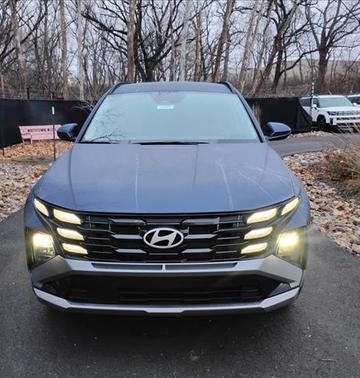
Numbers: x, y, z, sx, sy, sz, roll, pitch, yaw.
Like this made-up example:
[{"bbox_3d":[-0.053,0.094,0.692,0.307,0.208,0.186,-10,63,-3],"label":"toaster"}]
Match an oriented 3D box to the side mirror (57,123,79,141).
[{"bbox_3d":[-0.965,-0.499,3.563,0.240,0.165,0.170,0,12,1],"label":"side mirror"}]

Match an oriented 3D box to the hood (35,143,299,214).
[{"bbox_3d":[-0.073,-0.111,2.654,1.580,0.230,1.180,0,21,1],"label":"hood"}]

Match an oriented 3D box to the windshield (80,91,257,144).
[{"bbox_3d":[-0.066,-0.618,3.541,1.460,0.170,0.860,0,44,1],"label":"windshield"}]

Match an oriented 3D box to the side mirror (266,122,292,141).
[{"bbox_3d":[0.865,-0.508,3.544,0.240,0.165,0.170,0,12,1],"label":"side mirror"}]

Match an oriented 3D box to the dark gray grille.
[{"bbox_3d":[-0.077,0.223,2.140,1.310,0.270,0.240,0,12,1],"label":"dark gray grille"}]

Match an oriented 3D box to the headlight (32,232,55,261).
[{"bbox_3d":[-0.760,0.325,2.290,0.125,0.150,0.120,0,12,1],"label":"headlight"}]

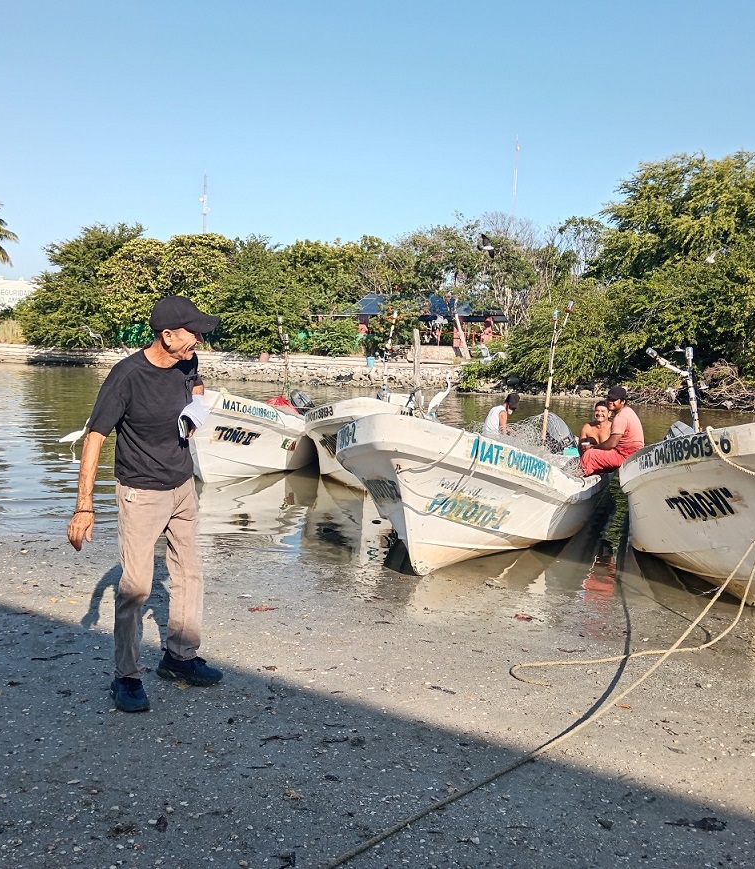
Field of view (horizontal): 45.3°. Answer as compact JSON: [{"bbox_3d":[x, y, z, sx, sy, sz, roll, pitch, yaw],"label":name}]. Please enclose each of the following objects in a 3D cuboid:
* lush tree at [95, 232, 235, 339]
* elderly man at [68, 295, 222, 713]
[{"bbox_3d":[-12.124,-8.424,51.450,8.000,6.500,7.500,0,6,-13],"label":"lush tree"},{"bbox_3d":[-0.960,0.277,3.870,0.480,1.690,0.580,6,7,37],"label":"elderly man"}]

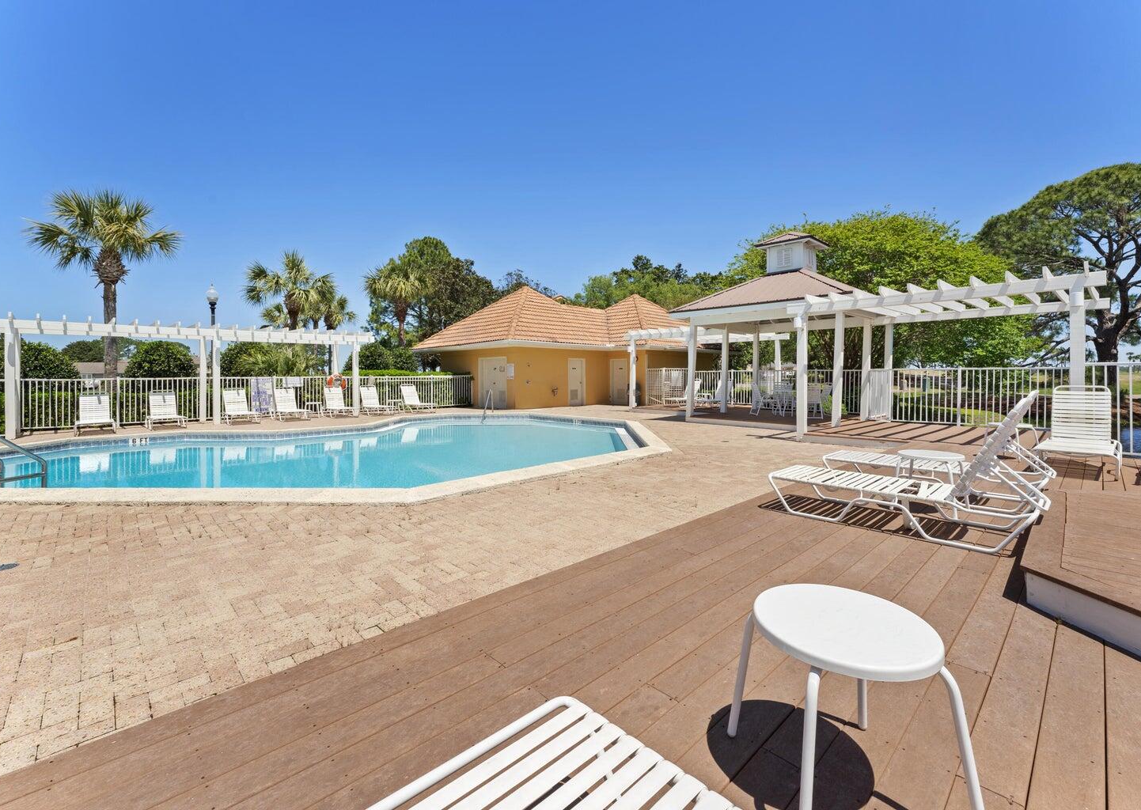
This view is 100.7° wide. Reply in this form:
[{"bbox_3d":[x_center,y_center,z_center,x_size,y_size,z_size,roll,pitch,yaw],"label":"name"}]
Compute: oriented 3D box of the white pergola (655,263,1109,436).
[{"bbox_3d":[5.860,-0.810,9.720,4.200,2.750,7.000,-2,4,-41],"label":"white pergola"}]

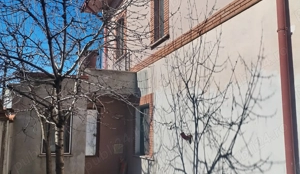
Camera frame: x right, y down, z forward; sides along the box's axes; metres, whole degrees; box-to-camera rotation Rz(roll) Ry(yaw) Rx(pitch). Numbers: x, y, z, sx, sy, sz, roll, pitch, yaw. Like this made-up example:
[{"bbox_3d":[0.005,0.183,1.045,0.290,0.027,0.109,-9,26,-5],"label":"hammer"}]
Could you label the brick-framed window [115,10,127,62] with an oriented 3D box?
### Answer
[{"bbox_3d":[-1.098,-1.993,11.762,0.220,1.777,1.549,4,-10,-21],"label":"brick-framed window"}]

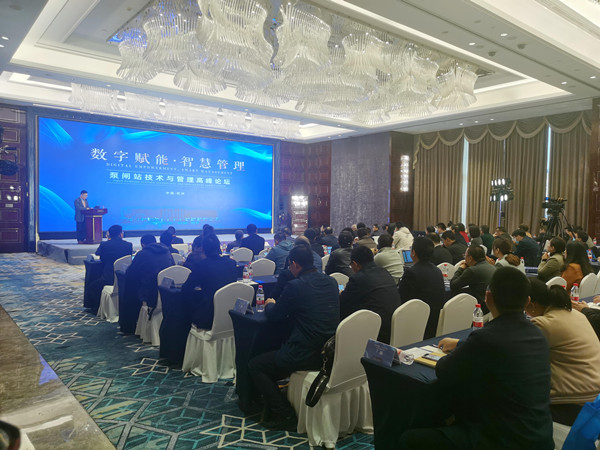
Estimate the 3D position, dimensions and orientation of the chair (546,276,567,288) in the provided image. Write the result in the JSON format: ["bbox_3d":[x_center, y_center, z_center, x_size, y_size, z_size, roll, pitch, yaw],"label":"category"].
[{"bbox_3d":[2.752,1.025,5.522,0.470,0.910,0.560,-1,3,-39],"label":"chair"}]

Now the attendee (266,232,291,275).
[{"bbox_3d":[-0.302,0.749,6.986,0.520,1.270,0.800,-1,3,-38],"label":"attendee"}]

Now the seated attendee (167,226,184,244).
[{"bbox_3d":[-2.558,0.666,9.293,0.520,1.260,0.780,-1,2,-39],"label":"seated attendee"}]

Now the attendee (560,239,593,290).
[{"bbox_3d":[3.767,0.854,6.512,0.480,1.290,0.800,-1,3,-38],"label":"attendee"}]

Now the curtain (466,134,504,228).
[{"bbox_3d":[7.030,-1.264,17.813,0.200,4.600,1.500,-1,2,-39],"label":"curtain"}]

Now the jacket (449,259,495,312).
[{"bbox_3d":[1.821,0.707,4.910,0.540,0.640,0.540,-1,2,-39],"label":"jacket"}]

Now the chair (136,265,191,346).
[{"bbox_3d":[-1.644,0.934,5.758,0.450,0.940,0.550,-1,3,-38],"label":"chair"}]

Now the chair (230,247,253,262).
[{"bbox_3d":[-1.115,0.851,8.009,0.440,0.940,0.540,-1,2,-39],"label":"chair"}]

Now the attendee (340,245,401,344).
[{"bbox_3d":[0.584,0.842,4.146,0.540,1.300,0.820,-1,3,-39],"label":"attendee"}]

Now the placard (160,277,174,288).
[{"bbox_3d":[-1.409,0.623,5.071,0.080,0.090,0.200,-1,3,-39],"label":"placard"}]

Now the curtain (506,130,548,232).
[{"bbox_3d":[7.998,-1.148,16.721,0.200,4.600,1.550,-1,3,-38],"label":"curtain"}]

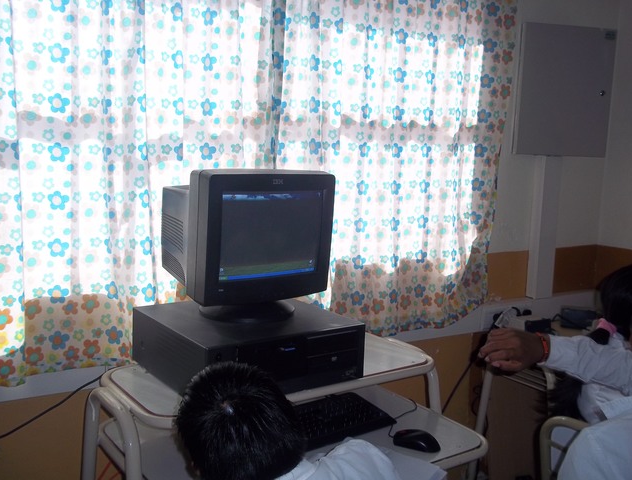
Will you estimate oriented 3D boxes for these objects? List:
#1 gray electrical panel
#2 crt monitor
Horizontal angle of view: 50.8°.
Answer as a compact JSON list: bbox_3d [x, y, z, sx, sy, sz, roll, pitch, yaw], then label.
[{"bbox_3d":[0.965,-0.579,2.617,0.410,0.490,0.070,0,8,-17],"label":"gray electrical panel"},{"bbox_3d":[-0.206,-0.001,1.723,0.360,0.352,0.345,-4,9,-39],"label":"crt monitor"}]

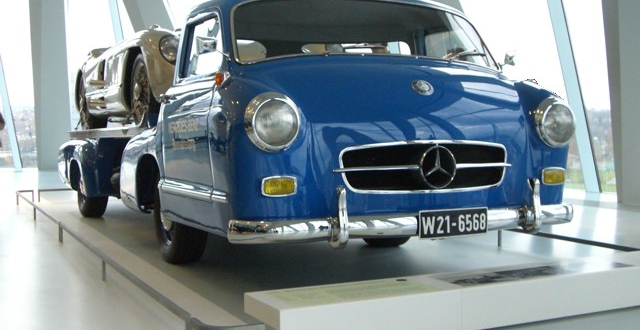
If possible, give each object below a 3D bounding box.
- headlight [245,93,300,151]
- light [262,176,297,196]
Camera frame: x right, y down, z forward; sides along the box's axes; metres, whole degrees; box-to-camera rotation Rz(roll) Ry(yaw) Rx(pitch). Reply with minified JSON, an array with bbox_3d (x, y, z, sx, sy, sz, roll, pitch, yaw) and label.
[{"bbox_3d":[-0.214,-0.193,3.942,0.240,0.260,0.130,-1,3,-23],"label":"headlight"},{"bbox_3d":[-0.186,0.097,3.940,0.160,0.092,0.050,-1,3,-19],"label":"light"}]

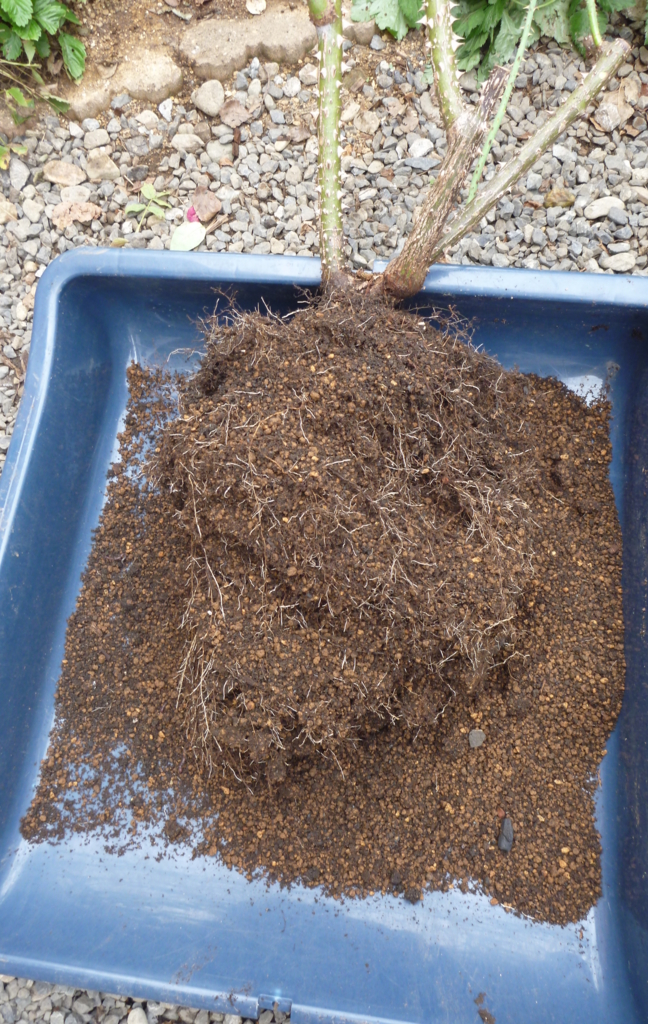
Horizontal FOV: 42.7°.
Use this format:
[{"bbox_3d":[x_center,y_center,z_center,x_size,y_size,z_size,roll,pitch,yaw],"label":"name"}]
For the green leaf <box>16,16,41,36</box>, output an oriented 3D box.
[{"bbox_3d":[-0.354,-0.581,0.993,0.031,0.011,0.031,11,91,-8],"label":"green leaf"}]

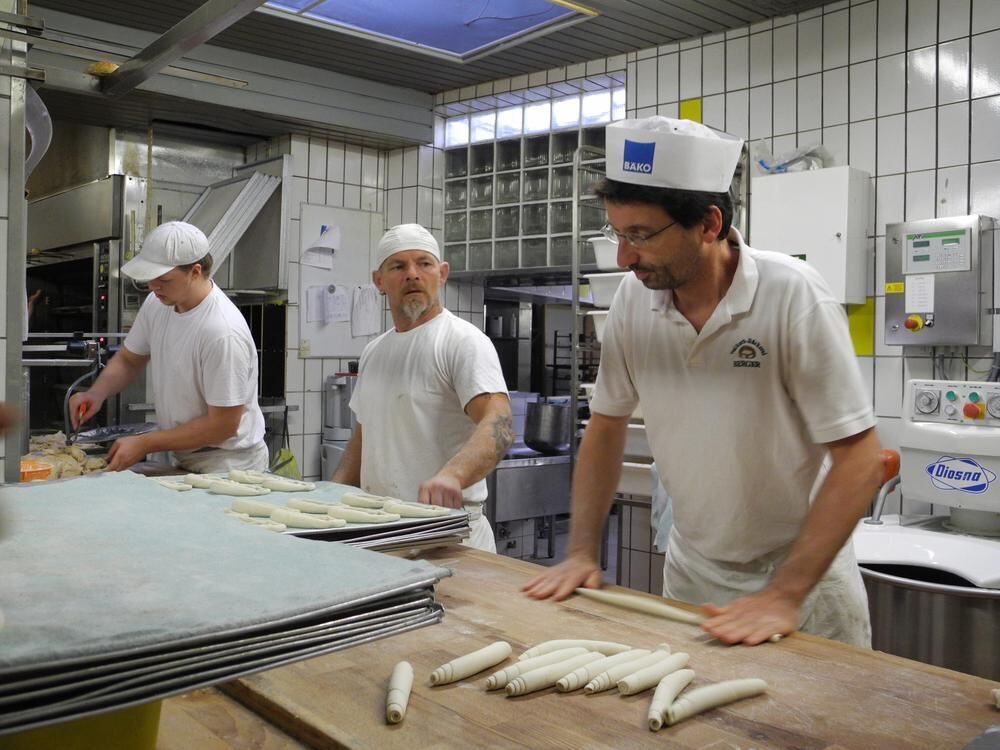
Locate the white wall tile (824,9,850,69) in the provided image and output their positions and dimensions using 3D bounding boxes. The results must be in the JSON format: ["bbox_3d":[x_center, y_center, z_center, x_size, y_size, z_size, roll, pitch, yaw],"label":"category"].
[{"bbox_3d":[1.484,-1.482,4.077,0.010,0.244,0.118,0,0,-44],"label":"white wall tile"}]

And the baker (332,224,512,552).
[{"bbox_3d":[-0.211,0.485,2.520,0.550,1.790,0.440,1,1,33],"label":"baker"}]

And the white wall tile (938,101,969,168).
[{"bbox_3d":[1.807,-0.956,3.680,0.118,0.244,0.010,2,1,44],"label":"white wall tile"}]

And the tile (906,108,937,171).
[{"bbox_3d":[1.716,-0.954,3.762,0.010,0.243,0.117,0,1,-44],"label":"tile"}]

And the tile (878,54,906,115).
[{"bbox_3d":[1.637,-1.209,3.862,0.010,0.243,0.117,0,1,-44],"label":"tile"}]

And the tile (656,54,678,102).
[{"bbox_3d":[0.854,-1.499,4.680,0.117,0.243,0.010,1,1,43],"label":"tile"}]

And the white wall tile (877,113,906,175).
[{"bbox_3d":[1.636,-0.958,3.860,0.118,0.244,0.010,2,1,44],"label":"white wall tile"}]

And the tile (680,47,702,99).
[{"bbox_3d":[0.952,-1.498,4.600,0.118,0.244,0.010,2,1,44],"label":"tile"}]

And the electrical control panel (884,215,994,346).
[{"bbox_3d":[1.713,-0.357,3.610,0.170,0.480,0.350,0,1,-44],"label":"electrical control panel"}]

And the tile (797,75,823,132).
[{"bbox_3d":[1.395,-1.228,4.166,0.010,0.244,0.118,0,0,-44],"label":"tile"}]

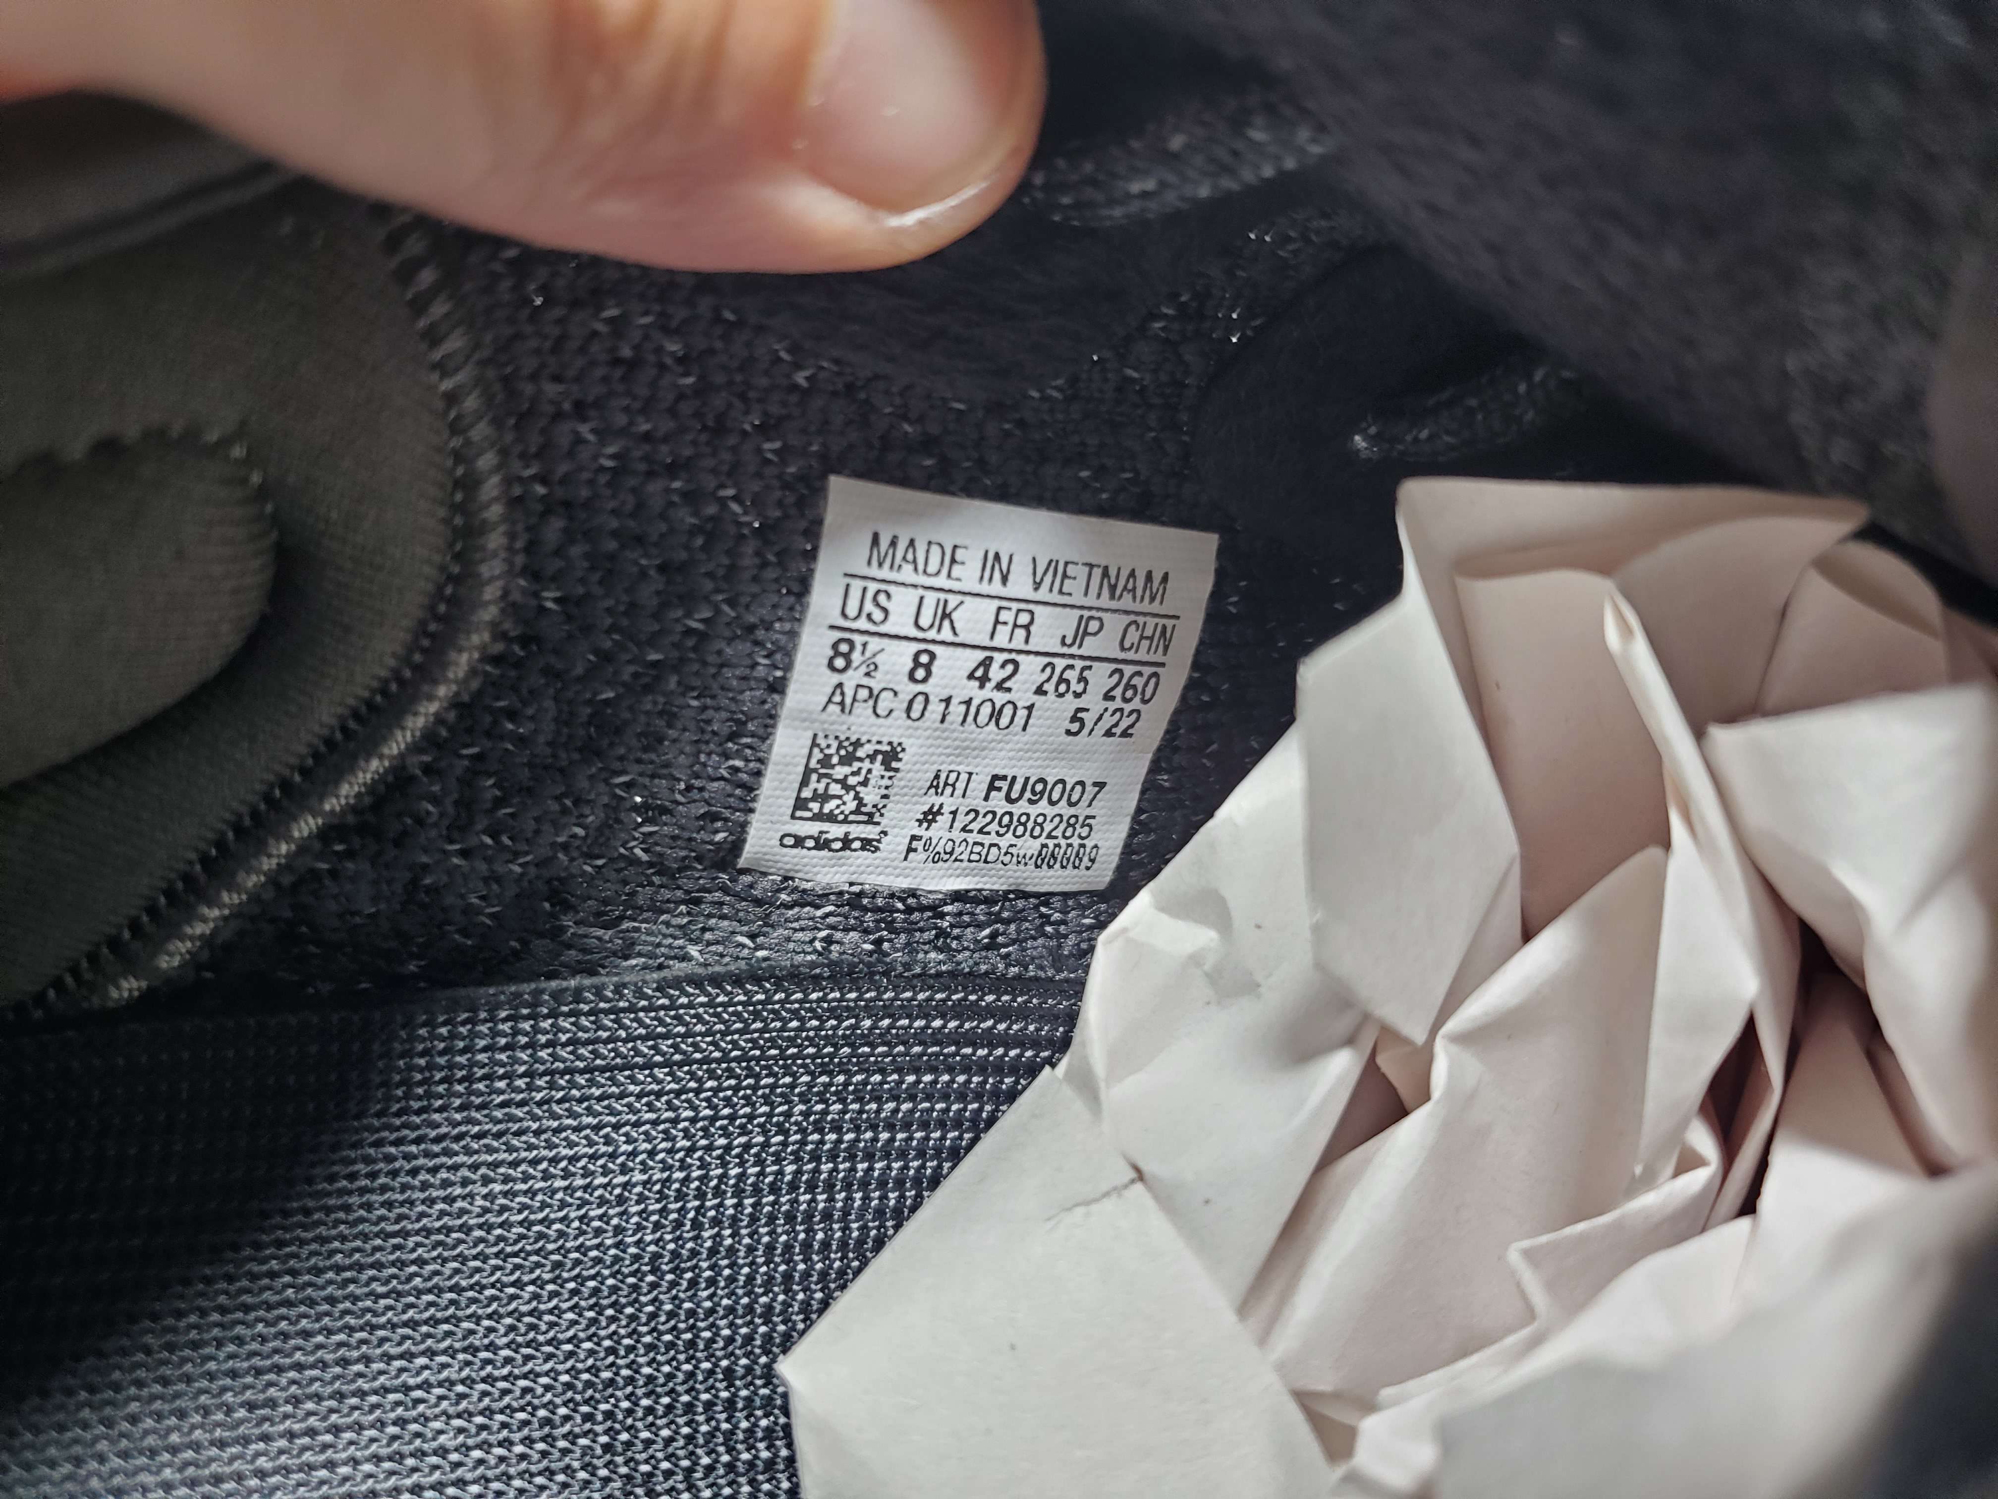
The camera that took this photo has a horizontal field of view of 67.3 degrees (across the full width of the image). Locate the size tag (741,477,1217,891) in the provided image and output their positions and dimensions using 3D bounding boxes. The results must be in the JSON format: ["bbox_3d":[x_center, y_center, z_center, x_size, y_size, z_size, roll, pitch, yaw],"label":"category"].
[{"bbox_3d":[-0.001,-0.003,0.095,0.026,0.026,0.002,5,26,-23],"label":"size tag"}]

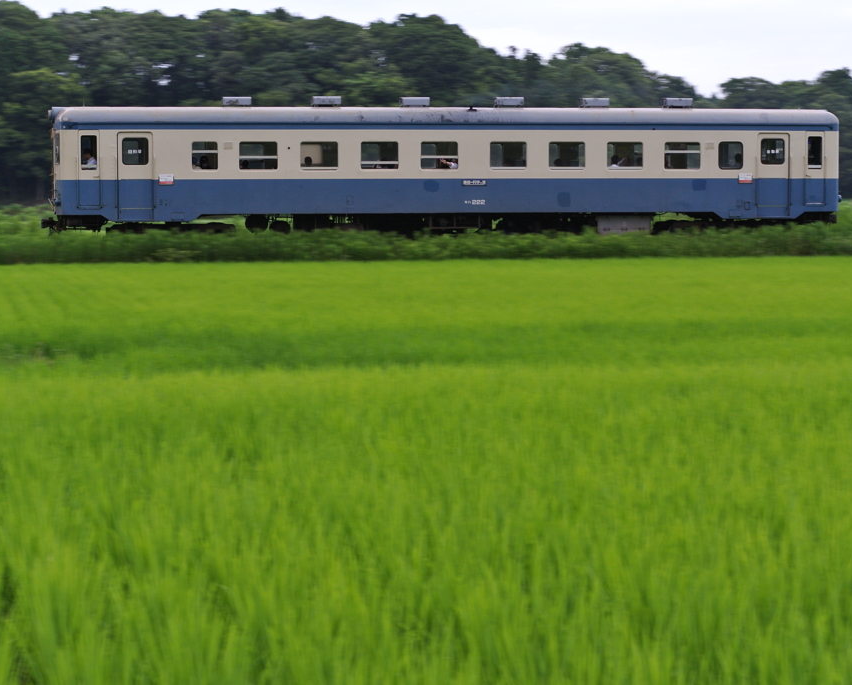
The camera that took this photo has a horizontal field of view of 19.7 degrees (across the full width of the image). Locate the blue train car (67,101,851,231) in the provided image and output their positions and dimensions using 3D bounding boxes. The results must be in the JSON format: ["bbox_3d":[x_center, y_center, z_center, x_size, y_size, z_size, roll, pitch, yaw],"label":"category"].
[{"bbox_3d":[0.611,-4.173,60.991,19.800,3.780,2.850,-1,5,-11],"label":"blue train car"}]

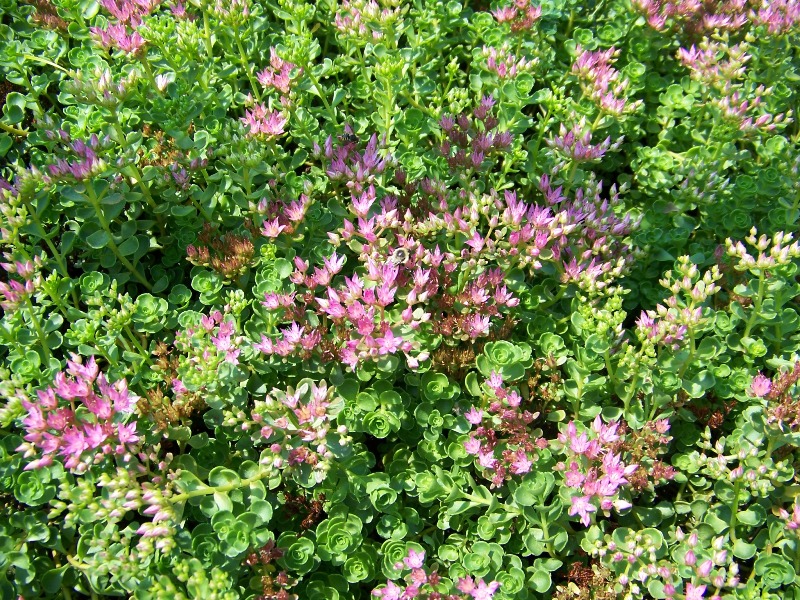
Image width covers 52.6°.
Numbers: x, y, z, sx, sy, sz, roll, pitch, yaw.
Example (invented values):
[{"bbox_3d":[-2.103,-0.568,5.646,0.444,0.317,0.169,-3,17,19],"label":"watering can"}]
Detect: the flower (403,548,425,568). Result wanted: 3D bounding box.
[{"bbox_3d":[0.008,0.149,0.465,0.012,0.009,0.012,-3,51,0],"label":"flower"}]

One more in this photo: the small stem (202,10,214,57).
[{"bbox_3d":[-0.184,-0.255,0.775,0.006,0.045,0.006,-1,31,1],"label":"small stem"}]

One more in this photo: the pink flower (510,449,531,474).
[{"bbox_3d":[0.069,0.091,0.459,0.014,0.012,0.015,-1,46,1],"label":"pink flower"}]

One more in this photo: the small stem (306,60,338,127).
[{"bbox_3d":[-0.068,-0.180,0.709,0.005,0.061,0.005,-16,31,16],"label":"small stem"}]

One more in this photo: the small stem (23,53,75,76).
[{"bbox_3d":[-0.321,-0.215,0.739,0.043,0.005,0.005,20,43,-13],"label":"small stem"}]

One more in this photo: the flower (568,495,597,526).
[{"bbox_3d":[0.107,0.123,0.475,0.017,0.011,0.016,-3,51,0],"label":"flower"}]

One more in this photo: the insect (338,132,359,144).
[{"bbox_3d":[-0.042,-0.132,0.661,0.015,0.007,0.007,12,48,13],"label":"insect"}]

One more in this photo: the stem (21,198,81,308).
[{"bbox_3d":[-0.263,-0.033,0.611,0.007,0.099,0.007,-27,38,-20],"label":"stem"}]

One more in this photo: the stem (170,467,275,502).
[{"bbox_3d":[-0.108,0.112,0.490,0.062,0.006,0.006,-14,81,-14],"label":"stem"}]

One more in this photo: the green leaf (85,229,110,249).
[{"bbox_3d":[-0.232,-0.046,0.620,0.018,0.006,0.013,-15,62,-12],"label":"green leaf"}]

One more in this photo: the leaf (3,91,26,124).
[{"bbox_3d":[-0.343,-0.171,0.720,0.019,0.016,0.019,36,60,27],"label":"leaf"}]

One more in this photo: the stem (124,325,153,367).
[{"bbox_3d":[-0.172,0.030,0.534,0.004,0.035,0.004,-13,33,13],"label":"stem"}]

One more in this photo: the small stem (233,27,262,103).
[{"bbox_3d":[-0.138,-0.215,0.741,0.005,0.072,0.005,-18,39,-5],"label":"small stem"}]

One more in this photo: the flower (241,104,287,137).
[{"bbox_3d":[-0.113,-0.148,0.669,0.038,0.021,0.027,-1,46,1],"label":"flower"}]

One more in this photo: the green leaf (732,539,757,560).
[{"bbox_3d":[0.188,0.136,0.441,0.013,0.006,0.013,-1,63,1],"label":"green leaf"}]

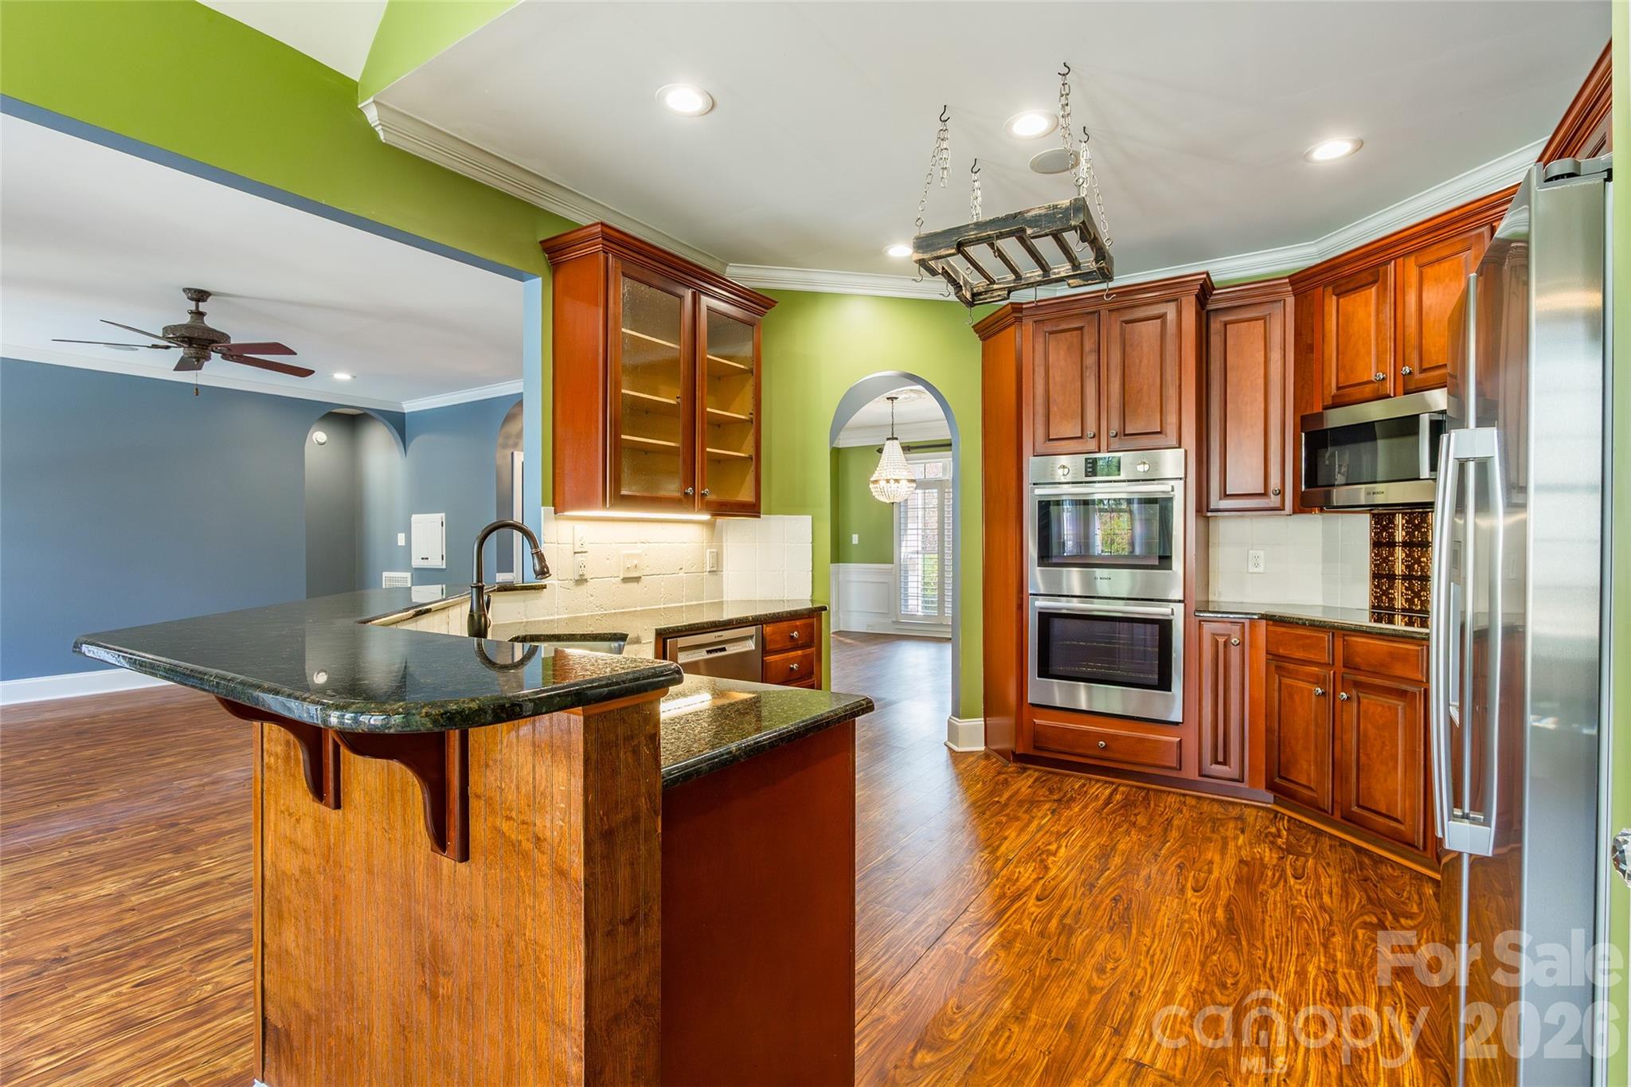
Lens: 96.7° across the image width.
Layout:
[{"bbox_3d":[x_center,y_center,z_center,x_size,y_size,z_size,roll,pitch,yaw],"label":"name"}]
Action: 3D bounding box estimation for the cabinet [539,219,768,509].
[{"bbox_3d":[-0.707,-0.714,3.519,0.385,1.171,1.135,0,1,34],"label":"cabinet"}]

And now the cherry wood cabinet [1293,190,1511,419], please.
[{"bbox_3d":[2.578,-0.953,3.114,0.400,0.675,0.900,0,1,-13],"label":"cherry wood cabinet"}]

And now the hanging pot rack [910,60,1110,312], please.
[{"bbox_3d":[0.735,-1.251,2.622,0.560,0.575,0.580,0,1,32],"label":"hanging pot rack"}]

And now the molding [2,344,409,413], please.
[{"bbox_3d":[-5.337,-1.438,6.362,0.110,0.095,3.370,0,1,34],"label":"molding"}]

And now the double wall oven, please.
[{"bbox_3d":[1.627,0.203,3.966,0.755,1.337,0.600,0,1,32],"label":"double wall oven"}]

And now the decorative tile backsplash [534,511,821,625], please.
[{"bbox_3d":[-0.646,0.086,3.694,0.362,0.491,1.627,0,1,37],"label":"decorative tile backsplash"}]

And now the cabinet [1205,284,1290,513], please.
[{"bbox_3d":[2.261,-0.715,3.776,0.379,1.163,0.390,0,1,32],"label":"cabinet"}]

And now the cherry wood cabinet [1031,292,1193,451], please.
[{"bbox_3d":[1.652,-0.870,3.988,0.830,0.800,0.620,0,1,32],"label":"cherry wood cabinet"}]

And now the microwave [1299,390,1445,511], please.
[{"bbox_3d":[2.561,-0.381,3.088,0.435,0.432,0.755,0,1,-13],"label":"microwave"}]

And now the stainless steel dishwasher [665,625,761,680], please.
[{"bbox_3d":[-0.655,0.799,3.300,0.605,0.850,0.600,0,1,34],"label":"stainless steel dishwasher"}]

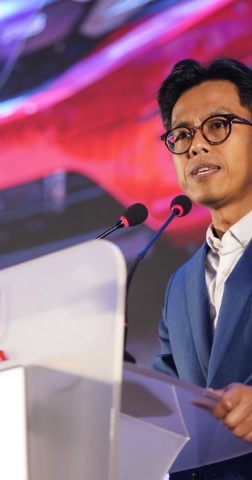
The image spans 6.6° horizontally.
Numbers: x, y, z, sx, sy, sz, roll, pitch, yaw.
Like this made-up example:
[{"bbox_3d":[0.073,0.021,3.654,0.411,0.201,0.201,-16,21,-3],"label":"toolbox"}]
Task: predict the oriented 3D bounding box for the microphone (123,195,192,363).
[{"bbox_3d":[0.031,0.050,3.200,0.068,0.277,0.205,-9,-18,31],"label":"microphone"}]

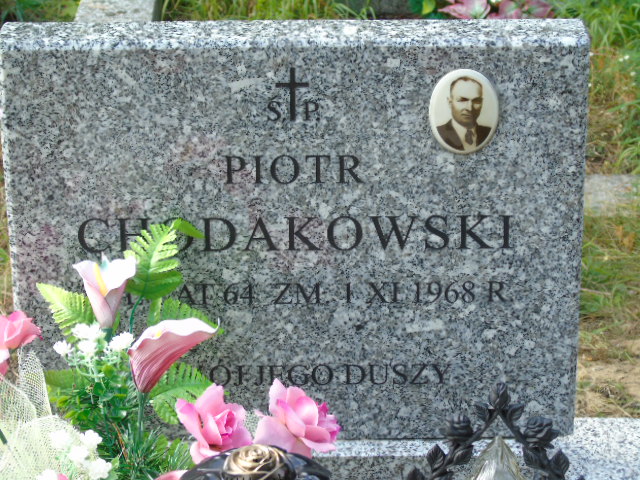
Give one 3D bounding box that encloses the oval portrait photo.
[{"bbox_3d":[0.145,-0.130,2.020,0.070,0.090,0.009,0,22,0],"label":"oval portrait photo"}]

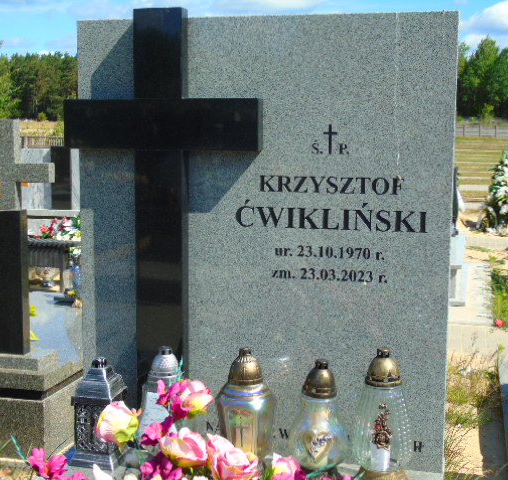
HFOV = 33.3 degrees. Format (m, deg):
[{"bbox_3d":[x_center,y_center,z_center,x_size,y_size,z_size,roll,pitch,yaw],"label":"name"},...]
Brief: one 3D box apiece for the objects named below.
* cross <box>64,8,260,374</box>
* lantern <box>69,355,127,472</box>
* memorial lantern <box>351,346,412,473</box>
[{"bbox_3d":[-0.230,-0.011,2.133,0.499,1.107,0.052,2,8,13],"label":"cross"},{"bbox_3d":[-0.373,0.411,2.067,0.118,0.256,0.118,2,7,14],"label":"lantern"},{"bbox_3d":[0.295,0.404,1.948,0.142,0.308,0.142,1,7,8],"label":"memorial lantern"}]

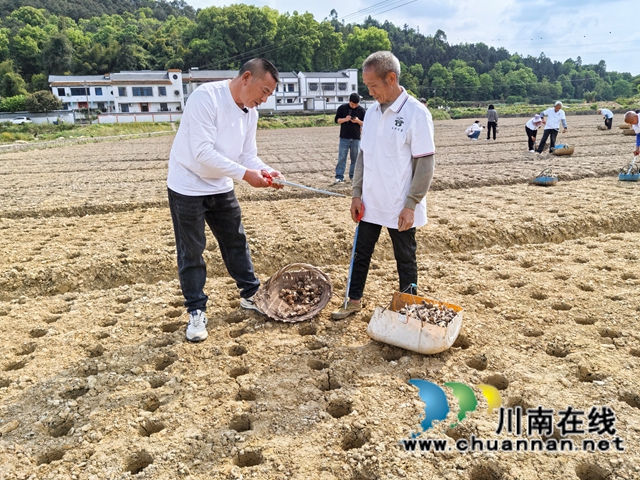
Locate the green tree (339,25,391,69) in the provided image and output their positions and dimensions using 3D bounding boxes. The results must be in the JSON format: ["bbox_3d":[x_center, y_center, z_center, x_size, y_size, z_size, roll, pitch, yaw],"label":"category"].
[{"bbox_3d":[12.109,-47.526,130.000,11.500,14.000,11.000,4,15,17],"label":"green tree"}]

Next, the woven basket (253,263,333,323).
[{"bbox_3d":[-0.172,0.340,3.230,0.500,0.280,0.420,0,36,0],"label":"woven basket"}]

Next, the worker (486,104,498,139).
[{"bbox_3d":[8.277,-5.626,23.952,0.520,1.644,0.360,5,15,17],"label":"worker"}]

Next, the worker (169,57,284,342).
[{"bbox_3d":[-0.579,-0.260,3.091,0.640,1.631,0.560,9,17,32],"label":"worker"}]

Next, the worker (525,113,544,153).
[{"bbox_3d":[6.948,-3.468,16.246,0.500,1.226,0.680,-12,19,-40],"label":"worker"}]

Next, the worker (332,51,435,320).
[{"bbox_3d":[0.408,-0.328,3.156,0.480,1.627,0.550,-12,19,-40],"label":"worker"}]

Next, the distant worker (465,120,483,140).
[{"bbox_3d":[7.387,-5.248,23.944,0.820,0.914,0.500,2,14,10],"label":"distant worker"}]

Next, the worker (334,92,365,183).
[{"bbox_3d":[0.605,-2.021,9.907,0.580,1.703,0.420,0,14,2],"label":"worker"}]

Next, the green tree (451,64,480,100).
[{"bbox_3d":[36.183,-39.188,125.000,6.500,9.600,6.500,4,15,17],"label":"green tree"}]

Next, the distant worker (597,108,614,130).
[{"bbox_3d":[18.587,-7.845,32.500,0.930,1.330,0.520,5,15,20],"label":"distant worker"}]

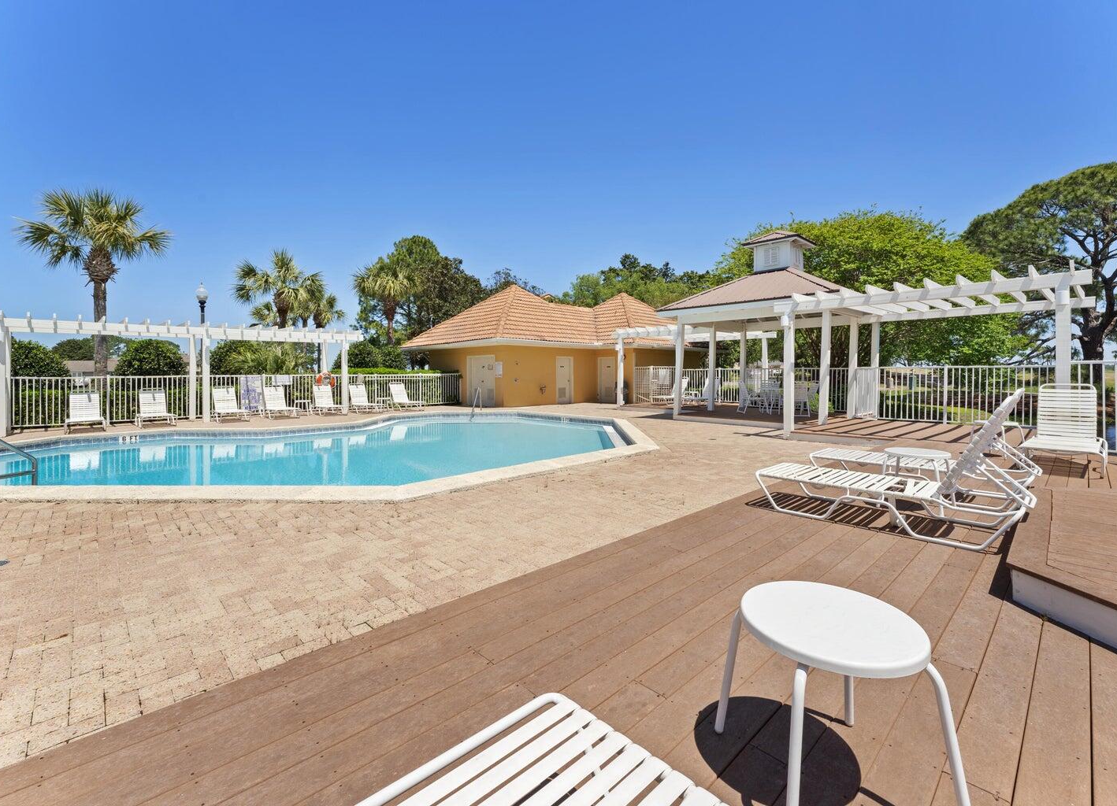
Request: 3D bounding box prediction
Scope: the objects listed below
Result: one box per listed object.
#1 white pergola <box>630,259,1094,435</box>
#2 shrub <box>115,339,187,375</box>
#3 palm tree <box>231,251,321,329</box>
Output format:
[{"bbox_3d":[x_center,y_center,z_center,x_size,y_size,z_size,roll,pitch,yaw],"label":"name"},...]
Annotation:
[{"bbox_3d":[5.860,-0.810,9.720,4.200,2.750,7.000,-2,4,-41],"label":"white pergola"},{"bbox_3d":[-12.310,-0.780,14.200,1.800,2.250,1.750,-2,4,-41],"label":"shrub"},{"bbox_3d":[-11.580,-3.210,19.500,3.250,6.400,3.200,-2,4,-41],"label":"palm tree"}]

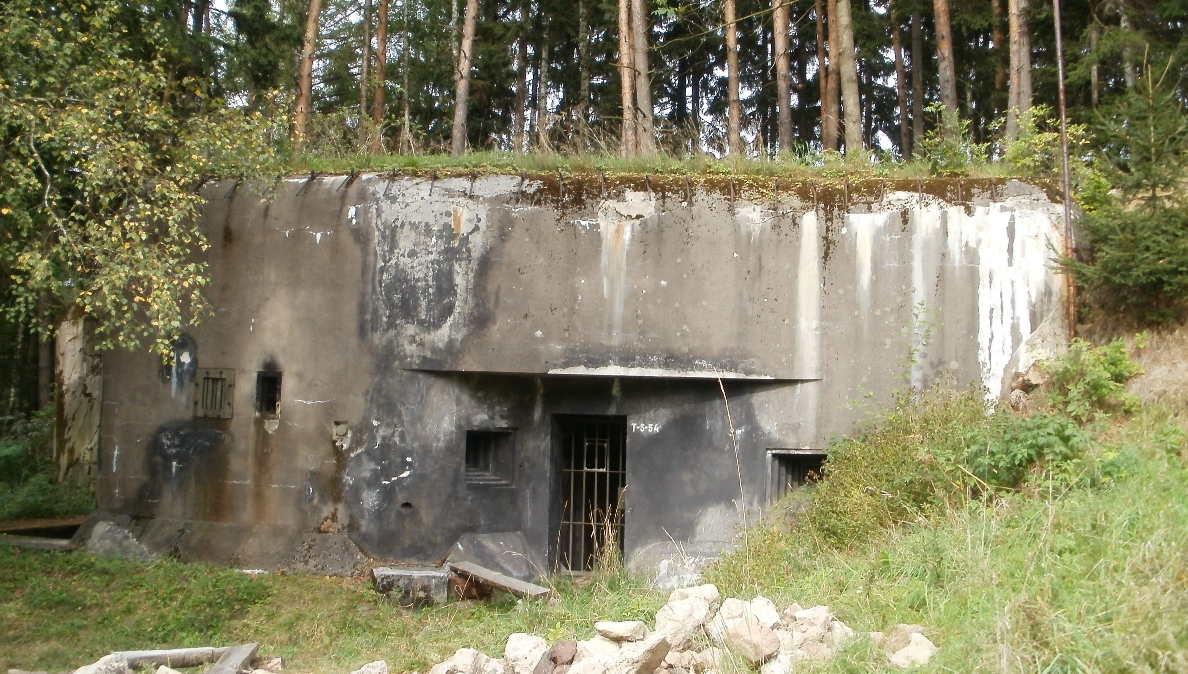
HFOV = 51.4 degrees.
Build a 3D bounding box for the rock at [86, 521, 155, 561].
[{"bbox_3d":[-6.813,2.935,17.800,0.880,0.570,0.550,2,-6,-6],"label":"rock"}]

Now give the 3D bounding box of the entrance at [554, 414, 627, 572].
[{"bbox_3d":[-0.011,2.013,15.695,1.000,2.020,0.400,0,-6,14],"label":"entrance"}]

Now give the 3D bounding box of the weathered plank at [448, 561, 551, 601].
[{"bbox_3d":[-1.069,2.741,13.901,1.106,0.065,0.400,14,2,25],"label":"weathered plank"}]

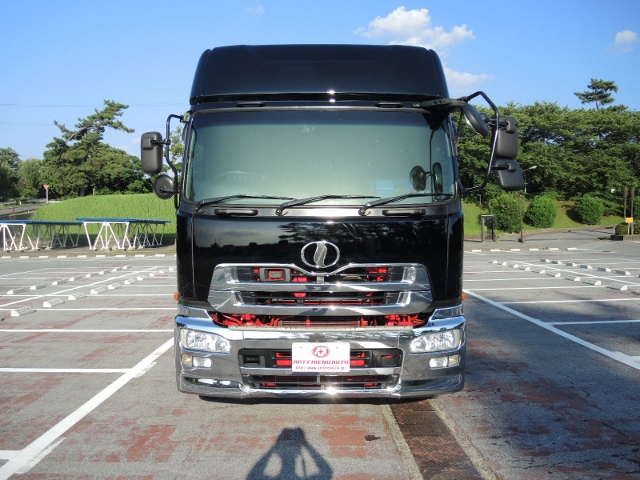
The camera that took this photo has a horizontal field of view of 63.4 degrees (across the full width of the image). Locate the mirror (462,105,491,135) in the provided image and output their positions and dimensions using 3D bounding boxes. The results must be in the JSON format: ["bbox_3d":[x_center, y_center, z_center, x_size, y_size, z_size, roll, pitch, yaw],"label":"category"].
[{"bbox_3d":[1.266,-0.970,4.200,0.100,0.300,0.220,-36,0,11],"label":"mirror"}]

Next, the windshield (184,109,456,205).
[{"bbox_3d":[0.003,-0.700,4.360,2.300,0.830,0.380,0,1,0],"label":"windshield"}]

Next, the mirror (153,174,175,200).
[{"bbox_3d":[-1.332,-0.448,4.420,0.200,0.210,0.080,1,2,24],"label":"mirror"}]

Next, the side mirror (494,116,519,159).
[{"bbox_3d":[1.546,-0.843,4.280,0.185,0.355,0.100,0,2,-7],"label":"side mirror"}]

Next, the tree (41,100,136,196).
[{"bbox_3d":[-32.196,-12.586,72.000,13.000,13.300,12.000,0,1,0],"label":"tree"}]

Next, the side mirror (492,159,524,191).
[{"bbox_3d":[1.567,-0.533,4.280,0.235,0.250,0.100,0,2,-14],"label":"side mirror"}]

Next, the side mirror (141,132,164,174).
[{"bbox_3d":[-1.430,-0.739,4.420,0.180,0.355,0.100,0,1,6],"label":"side mirror"}]

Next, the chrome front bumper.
[{"bbox_3d":[0.003,0.912,4.290,2.480,0.700,0.500,0,1,0],"label":"chrome front bumper"}]

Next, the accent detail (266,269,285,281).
[{"bbox_3d":[-0.354,0.282,4.170,0.135,0.092,0.050,0,1,0],"label":"accent detail"}]

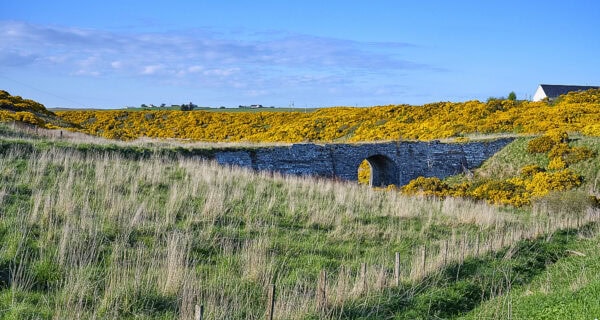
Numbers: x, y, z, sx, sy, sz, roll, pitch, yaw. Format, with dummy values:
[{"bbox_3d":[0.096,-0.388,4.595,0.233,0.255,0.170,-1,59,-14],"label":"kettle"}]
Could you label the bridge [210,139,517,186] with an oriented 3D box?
[{"bbox_3d":[4.970,0.432,77.114,28.600,4.600,6.800,-1,4,-17],"label":"bridge"}]

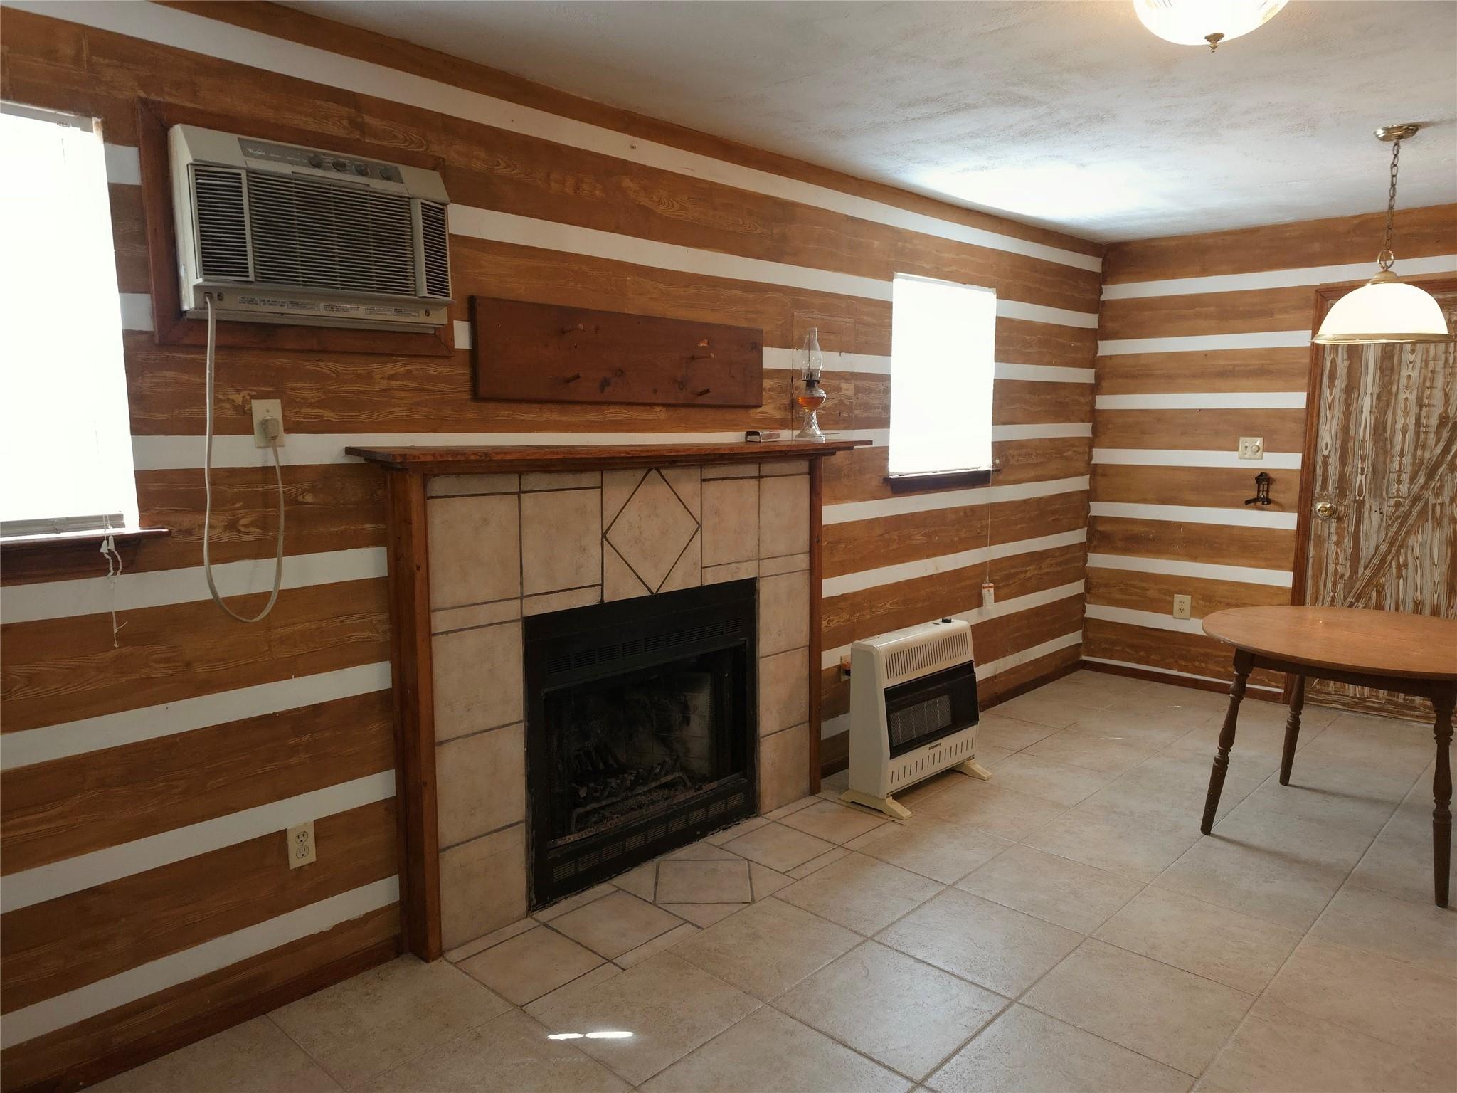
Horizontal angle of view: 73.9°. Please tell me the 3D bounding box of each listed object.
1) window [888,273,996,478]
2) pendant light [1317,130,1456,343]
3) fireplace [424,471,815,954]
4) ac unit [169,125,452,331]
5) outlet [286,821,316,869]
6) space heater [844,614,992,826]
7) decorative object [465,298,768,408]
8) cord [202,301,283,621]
[{"bbox_3d":[0.994,-0.770,4.435,0.070,0.862,0.860,7,11,44],"label":"window"},{"bbox_3d":[2.288,-1.073,3.342,0.405,0.704,0.405,7,11,44],"label":"pendant light"},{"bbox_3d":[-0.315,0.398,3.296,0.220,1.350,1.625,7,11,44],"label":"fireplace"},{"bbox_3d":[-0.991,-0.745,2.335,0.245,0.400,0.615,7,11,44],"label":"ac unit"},{"bbox_3d":[-1.092,0.766,2.483,0.015,0.112,0.068,7,11,44],"label":"outlet"},{"bbox_3d":[0.771,0.658,3.911,0.300,0.660,0.645,7,11,44],"label":"space heater"},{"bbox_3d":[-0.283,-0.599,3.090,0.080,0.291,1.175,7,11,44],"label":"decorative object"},{"bbox_3d":[-1.134,-0.193,2.242,0.110,0.743,0.195,7,11,44],"label":"cord"}]

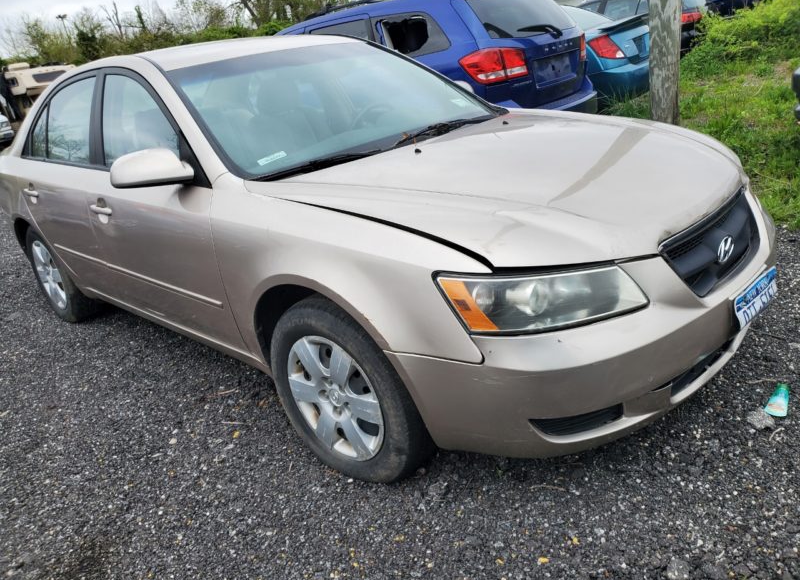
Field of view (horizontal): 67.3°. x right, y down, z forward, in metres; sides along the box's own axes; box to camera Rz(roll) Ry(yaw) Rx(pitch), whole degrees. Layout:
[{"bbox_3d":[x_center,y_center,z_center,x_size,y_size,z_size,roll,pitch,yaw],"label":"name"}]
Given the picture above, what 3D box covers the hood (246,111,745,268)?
[{"bbox_3d":[0.453,-0.442,2.161,1.300,0.280,1.520,13,29,42],"label":"hood"}]

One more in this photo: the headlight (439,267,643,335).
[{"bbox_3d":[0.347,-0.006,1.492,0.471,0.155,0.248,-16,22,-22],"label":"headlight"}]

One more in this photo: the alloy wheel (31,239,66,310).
[{"bbox_3d":[-2.155,-0.108,3.805,0.445,0.445,0.140,13,29,42],"label":"alloy wheel"}]

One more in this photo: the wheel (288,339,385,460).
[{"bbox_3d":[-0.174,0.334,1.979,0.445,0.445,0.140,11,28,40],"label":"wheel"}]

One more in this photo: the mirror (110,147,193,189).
[{"bbox_3d":[-0.829,-0.413,2.028,0.180,0.135,0.210,13,29,42],"label":"mirror"}]

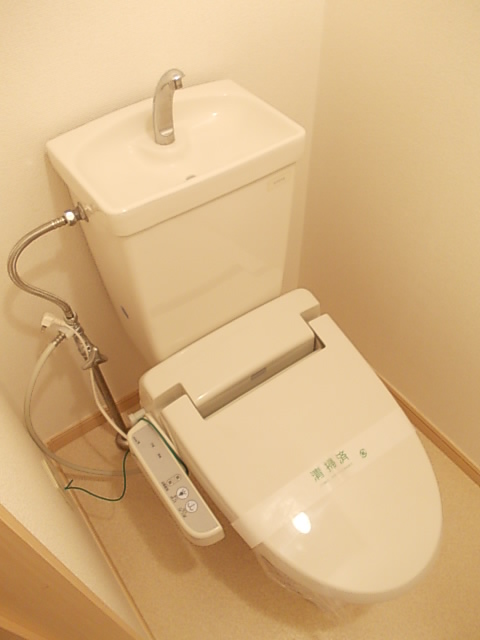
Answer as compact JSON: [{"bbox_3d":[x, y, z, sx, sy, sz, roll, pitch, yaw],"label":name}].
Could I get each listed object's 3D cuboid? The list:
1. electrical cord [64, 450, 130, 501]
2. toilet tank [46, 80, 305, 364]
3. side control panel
[{"bbox_3d":[-0.283,0.317,1.046,0.136,0.174,0.089,-29,55,-22],"label":"electrical cord"},{"bbox_3d":[-0.098,-0.151,0.955,0.340,0.419,0.237,-29,55,-22],"label":"toilet tank"},{"bbox_3d":[-0.116,0.274,0.880,0.050,0.050,0.234,-29,55,-22],"label":"side control panel"}]

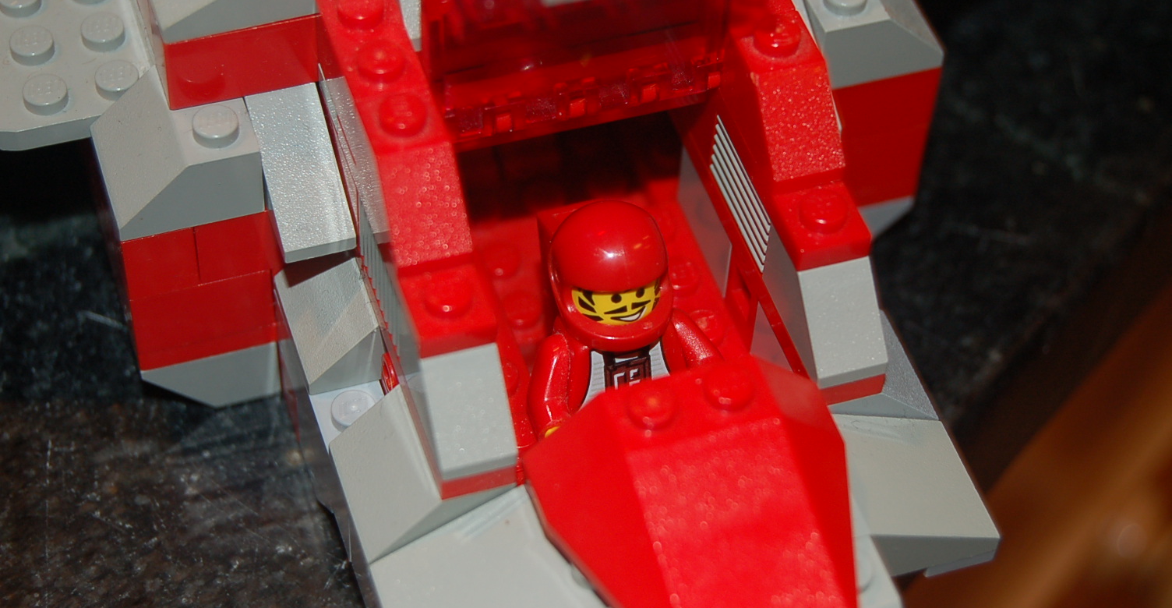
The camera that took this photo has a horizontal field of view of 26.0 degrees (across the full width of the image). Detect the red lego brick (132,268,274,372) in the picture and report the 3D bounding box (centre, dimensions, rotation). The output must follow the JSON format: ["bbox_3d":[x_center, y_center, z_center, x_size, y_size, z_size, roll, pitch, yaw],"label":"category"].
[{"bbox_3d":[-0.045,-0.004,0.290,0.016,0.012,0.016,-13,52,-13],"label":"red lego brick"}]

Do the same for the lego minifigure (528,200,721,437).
[{"bbox_3d":[0.003,0.005,0.273,0.021,0.031,0.021,-13,52,-14],"label":"lego minifigure"}]

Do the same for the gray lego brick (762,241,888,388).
[{"bbox_3d":[0.025,-0.001,0.264,0.008,0.010,0.016,-13,52,-14],"label":"gray lego brick"}]

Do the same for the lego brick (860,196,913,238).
[{"bbox_3d":[0.030,-0.014,0.317,0.016,0.010,0.016,-13,52,-13],"label":"lego brick"}]

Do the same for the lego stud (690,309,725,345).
[{"bbox_3d":[0.013,0.003,0.282,0.005,0.002,0.005,2,50,-2],"label":"lego stud"}]

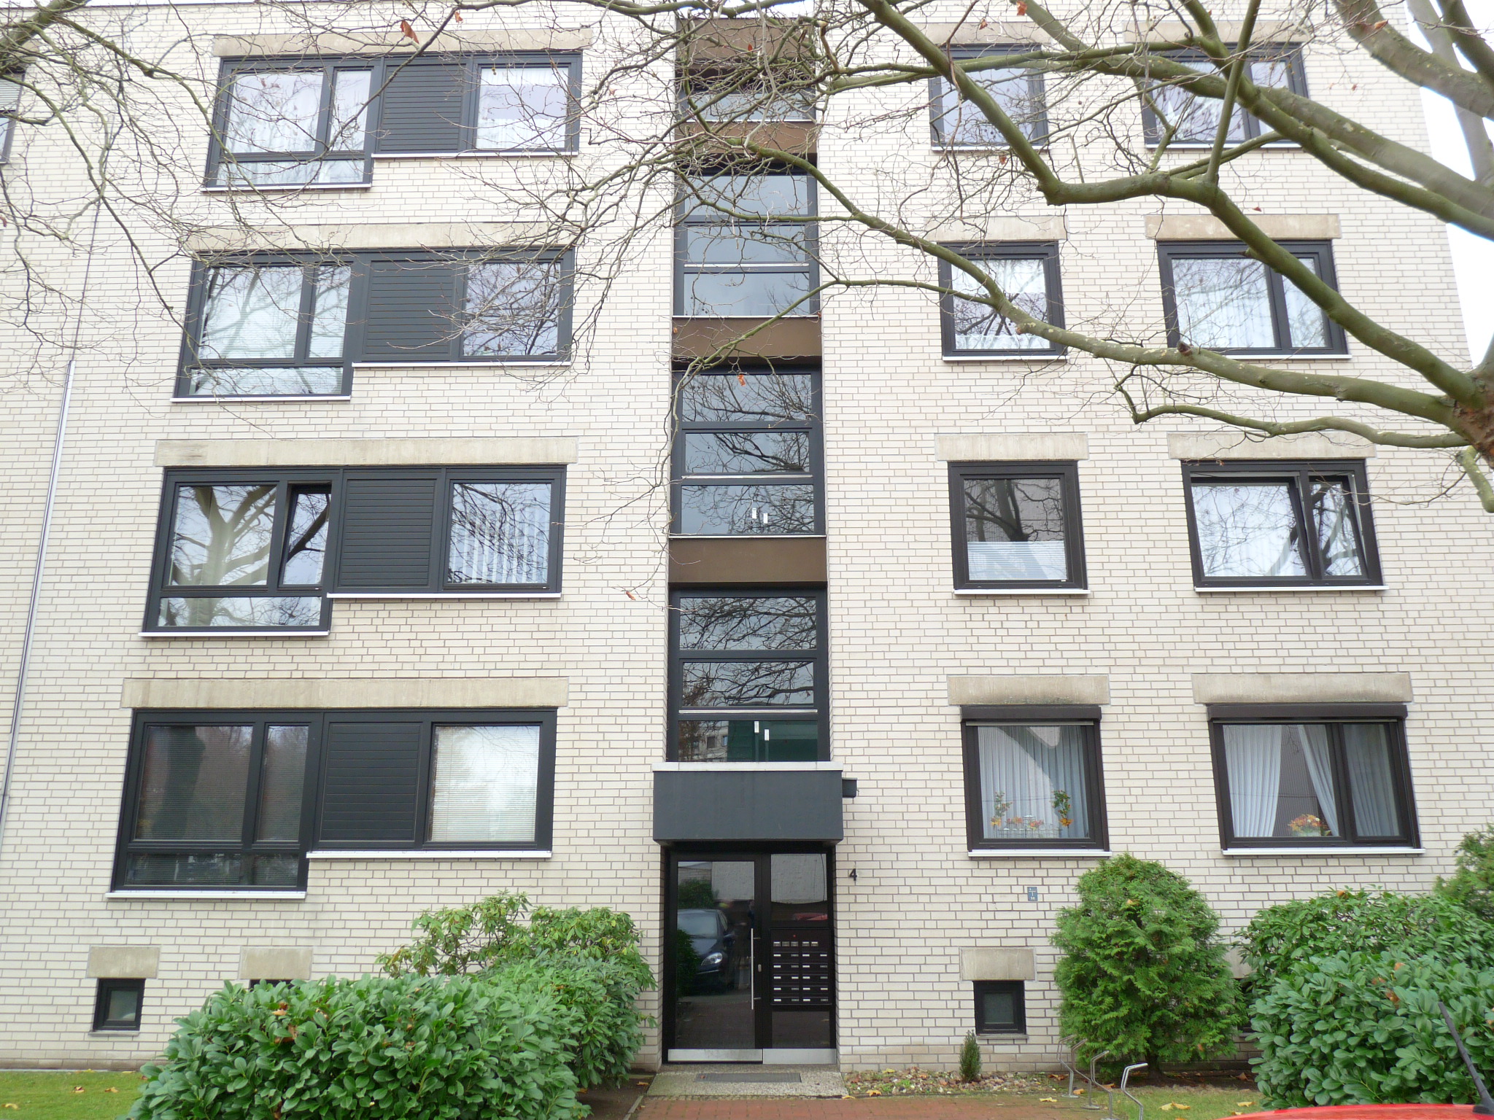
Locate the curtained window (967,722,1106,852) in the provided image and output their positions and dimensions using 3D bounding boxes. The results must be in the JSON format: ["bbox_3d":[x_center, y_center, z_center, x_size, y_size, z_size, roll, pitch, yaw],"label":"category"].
[{"bbox_3d":[2.998,2.303,12.179,1.446,1.441,0.140,0,-15,1],"label":"curtained window"}]

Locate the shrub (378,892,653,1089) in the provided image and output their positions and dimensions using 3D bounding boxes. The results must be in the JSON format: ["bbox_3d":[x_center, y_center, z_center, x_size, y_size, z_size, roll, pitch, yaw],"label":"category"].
[{"bbox_3d":[-2.135,3.935,10.735,2.545,1.684,1.600,0,-15,1],"label":"shrub"}]

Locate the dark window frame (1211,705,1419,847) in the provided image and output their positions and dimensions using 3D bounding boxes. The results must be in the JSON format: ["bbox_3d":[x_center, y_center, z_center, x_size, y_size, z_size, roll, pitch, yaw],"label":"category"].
[{"bbox_3d":[5.882,2.261,12.177,2.032,1.463,0.140,0,-15,1],"label":"dark window frame"}]

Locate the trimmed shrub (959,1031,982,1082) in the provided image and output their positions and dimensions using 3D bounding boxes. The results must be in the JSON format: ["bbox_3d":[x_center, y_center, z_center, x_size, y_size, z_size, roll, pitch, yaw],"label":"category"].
[{"bbox_3d":[2.090,4.642,10.899,0.218,0.442,0.240,0,-15,1],"label":"trimmed shrub"}]

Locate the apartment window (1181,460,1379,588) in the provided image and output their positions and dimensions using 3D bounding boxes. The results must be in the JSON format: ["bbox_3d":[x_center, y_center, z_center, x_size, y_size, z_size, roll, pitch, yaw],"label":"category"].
[{"bbox_3d":[5.877,-0.388,12.872,2.017,1.453,0.120,0,-15,1],"label":"apartment window"}]

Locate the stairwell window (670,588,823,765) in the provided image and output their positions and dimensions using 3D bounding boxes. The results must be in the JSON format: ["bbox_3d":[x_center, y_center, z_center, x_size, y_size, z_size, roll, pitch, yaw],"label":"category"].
[{"bbox_3d":[0.019,1.262,12.921,1.784,1.945,0.120,0,-15,1],"label":"stairwell window"}]

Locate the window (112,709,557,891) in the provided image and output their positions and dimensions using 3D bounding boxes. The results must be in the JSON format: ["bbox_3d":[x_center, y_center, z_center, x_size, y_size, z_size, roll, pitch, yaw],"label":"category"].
[{"bbox_3d":[-4.300,2.527,12.282,4.562,1.867,0.120,0,-15,1],"label":"window"}]

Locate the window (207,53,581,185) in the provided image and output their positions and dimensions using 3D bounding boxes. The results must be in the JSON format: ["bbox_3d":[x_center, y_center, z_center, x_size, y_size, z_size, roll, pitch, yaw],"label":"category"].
[{"bbox_3d":[-4.322,-5.439,14.431,4.562,1.867,0.120,0,-15,1],"label":"window"}]

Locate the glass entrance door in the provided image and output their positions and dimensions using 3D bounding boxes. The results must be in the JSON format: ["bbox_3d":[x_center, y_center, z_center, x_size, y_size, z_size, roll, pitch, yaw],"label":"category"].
[{"bbox_3d":[0.030,4.150,12.282,1.787,2.143,0.120,0,-15,1],"label":"glass entrance door"}]

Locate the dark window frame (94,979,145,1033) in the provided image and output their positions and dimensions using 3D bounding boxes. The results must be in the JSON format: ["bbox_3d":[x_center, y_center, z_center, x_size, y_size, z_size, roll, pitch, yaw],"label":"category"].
[{"bbox_3d":[-6.314,4.496,11.786,0.477,0.496,0.120,0,-15,1],"label":"dark window frame"}]

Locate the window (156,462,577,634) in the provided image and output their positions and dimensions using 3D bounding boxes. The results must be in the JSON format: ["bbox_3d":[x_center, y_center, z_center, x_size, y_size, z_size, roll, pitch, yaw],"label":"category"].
[{"bbox_3d":[-4.307,-0.128,12.998,4.562,1.867,0.120,0,-15,1],"label":"window"}]

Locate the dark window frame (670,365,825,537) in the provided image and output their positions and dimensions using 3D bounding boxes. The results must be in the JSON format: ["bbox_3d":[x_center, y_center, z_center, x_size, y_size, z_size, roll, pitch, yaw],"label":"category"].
[{"bbox_3d":[0.010,-1.270,13.693,1.783,2.067,0.120,0,-15,1],"label":"dark window frame"}]

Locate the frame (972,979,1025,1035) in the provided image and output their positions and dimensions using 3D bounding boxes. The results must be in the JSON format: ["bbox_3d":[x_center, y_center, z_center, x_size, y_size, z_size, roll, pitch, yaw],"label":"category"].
[{"bbox_3d":[2.529,4.487,11.700,0.503,0.504,0.100,0,-15,1],"label":"frame"}]

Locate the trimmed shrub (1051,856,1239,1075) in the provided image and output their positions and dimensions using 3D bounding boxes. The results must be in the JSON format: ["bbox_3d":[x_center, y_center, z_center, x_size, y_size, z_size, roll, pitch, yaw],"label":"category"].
[{"bbox_3d":[3.734,3.770,10.867,1.764,2.003,1.600,0,-15,1],"label":"trimmed shrub"}]

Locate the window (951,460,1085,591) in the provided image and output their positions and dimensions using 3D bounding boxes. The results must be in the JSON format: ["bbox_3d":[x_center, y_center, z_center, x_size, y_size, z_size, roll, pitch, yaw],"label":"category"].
[{"bbox_3d":[2.981,-0.375,12.931,1.426,1.465,0.120,0,-15,1],"label":"window"}]

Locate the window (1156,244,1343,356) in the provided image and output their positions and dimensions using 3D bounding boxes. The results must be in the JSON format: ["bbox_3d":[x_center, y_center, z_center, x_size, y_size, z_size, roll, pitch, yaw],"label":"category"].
[{"bbox_3d":[5.877,-3.043,13.605,2.011,1.471,0.120,0,-15,1],"label":"window"}]

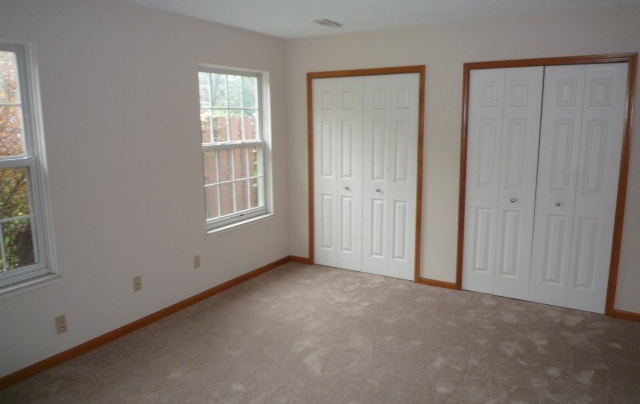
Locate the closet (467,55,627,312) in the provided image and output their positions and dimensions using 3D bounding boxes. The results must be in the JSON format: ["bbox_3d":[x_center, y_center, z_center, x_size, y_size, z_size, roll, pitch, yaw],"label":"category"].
[{"bbox_3d":[1.840,-0.112,3.932,1.171,2.013,0.090,5,12,32],"label":"closet"}]

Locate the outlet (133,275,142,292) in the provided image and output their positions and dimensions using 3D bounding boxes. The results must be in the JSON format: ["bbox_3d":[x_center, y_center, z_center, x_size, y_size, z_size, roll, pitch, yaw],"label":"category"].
[{"bbox_3d":[-1.436,0.642,3.636,0.012,0.115,0.070,5,12,32],"label":"outlet"}]

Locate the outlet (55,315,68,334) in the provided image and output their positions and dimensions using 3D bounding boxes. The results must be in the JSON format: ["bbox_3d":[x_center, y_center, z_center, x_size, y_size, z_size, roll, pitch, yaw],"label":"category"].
[{"bbox_3d":[-1.758,0.831,3.142,0.012,0.117,0.070,5,12,32],"label":"outlet"}]

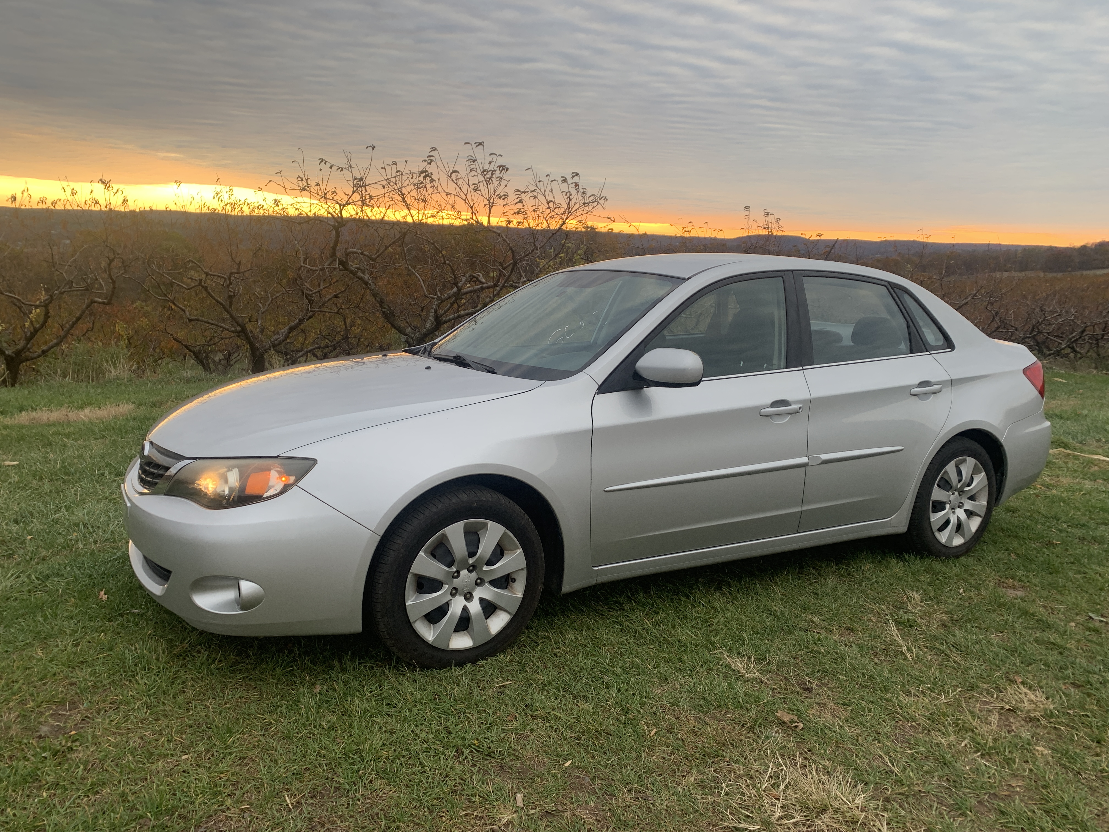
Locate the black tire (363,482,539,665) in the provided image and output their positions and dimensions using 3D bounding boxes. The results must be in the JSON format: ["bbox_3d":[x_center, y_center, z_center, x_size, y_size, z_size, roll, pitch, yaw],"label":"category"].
[{"bbox_3d":[-0.332,0.555,2.887,0.625,0.625,0.210,-4,10,-30],"label":"black tire"}]

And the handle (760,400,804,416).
[{"bbox_3d":[0.922,-0.029,3.351,0.235,0.045,0.050,-4,10,-29],"label":"handle"}]

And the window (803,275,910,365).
[{"bbox_3d":[1.344,-0.426,3.723,0.610,0.390,0.040,-4,-12,-29],"label":"window"}]

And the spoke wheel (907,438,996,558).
[{"bbox_3d":[1.948,0.408,4.168,0.625,0.625,0.210,-4,10,-29],"label":"spoke wheel"}]

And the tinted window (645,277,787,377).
[{"bbox_3d":[0.650,-0.357,3.333,0.780,0.430,0.040,-4,-12,-29],"label":"tinted window"}]

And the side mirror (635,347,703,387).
[{"bbox_3d":[0.412,-0.177,3.032,0.160,0.145,0.200,-4,10,-29],"label":"side mirror"}]

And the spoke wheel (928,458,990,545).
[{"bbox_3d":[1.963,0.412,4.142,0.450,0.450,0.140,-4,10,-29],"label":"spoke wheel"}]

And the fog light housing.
[{"bbox_3d":[-1.018,0.555,2.612,0.280,0.120,0.120,8,11,35],"label":"fog light housing"}]

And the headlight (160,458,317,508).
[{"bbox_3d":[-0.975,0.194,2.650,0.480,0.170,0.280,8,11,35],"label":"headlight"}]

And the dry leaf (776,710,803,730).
[{"bbox_3d":[0.717,0.929,2.538,0.065,0.030,0.095,-4,10,-29],"label":"dry leaf"}]

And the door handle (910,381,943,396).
[{"bbox_3d":[1.690,-0.121,3.781,0.225,0.045,0.050,-4,10,-29],"label":"door handle"}]

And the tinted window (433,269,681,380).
[{"bbox_3d":[-0.087,-0.426,3.729,0.850,0.100,1.350,-36,24,-20],"label":"tinted window"}]

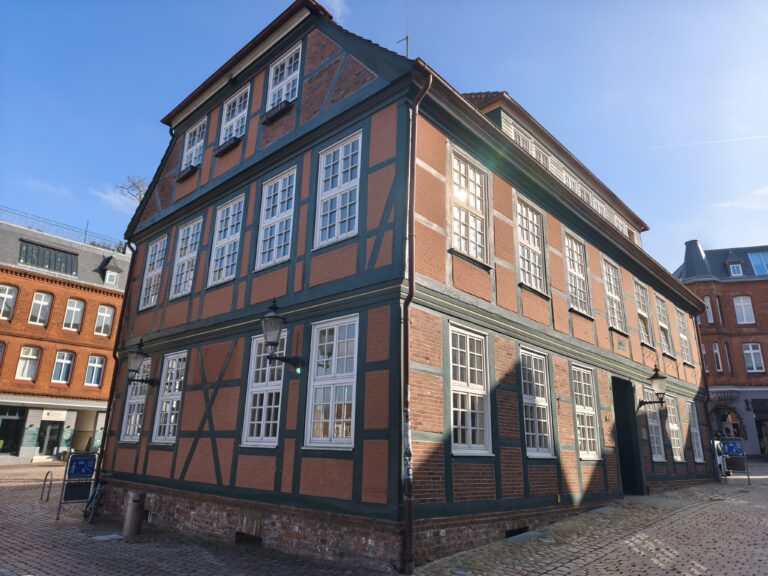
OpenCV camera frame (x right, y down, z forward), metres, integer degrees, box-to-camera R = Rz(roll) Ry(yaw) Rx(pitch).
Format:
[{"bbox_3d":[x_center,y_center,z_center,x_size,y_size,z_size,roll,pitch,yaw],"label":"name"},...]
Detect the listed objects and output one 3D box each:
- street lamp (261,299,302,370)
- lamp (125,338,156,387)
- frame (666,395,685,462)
[{"bbox_3d":[-1.762,0.789,8.969,0.465,1.178,0.915,-14,-24,41],"label":"street lamp"},{"bbox_3d":[-6.076,1.860,12.867,0.465,1.208,0.915,-14,-24,41],"label":"lamp"},{"bbox_3d":[10.158,4.899,17.833,0.150,2.201,1.243,-14,-24,41],"label":"frame"}]

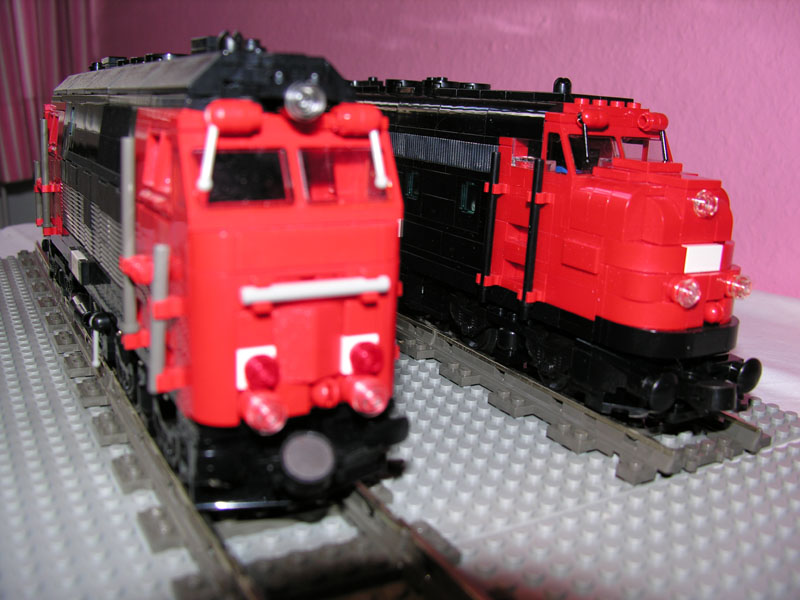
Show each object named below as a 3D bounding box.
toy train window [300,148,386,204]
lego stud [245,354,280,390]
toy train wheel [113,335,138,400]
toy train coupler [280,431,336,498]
[{"bbox_3d":[-0.012,-0.027,0.177,0.018,0.012,0.003,-6,-6,-29],"label":"toy train window"},{"bbox_3d":[-0.028,0.015,0.167,0.008,0.008,0.004,-6,17,-29],"label":"lego stud"},{"bbox_3d":[-0.086,0.021,0.253,0.005,0.018,0.018,-6,16,-29],"label":"toy train wheel"},{"bbox_3d":[-0.022,0.035,0.181,0.012,0.013,0.009,-6,16,-29],"label":"toy train coupler"}]

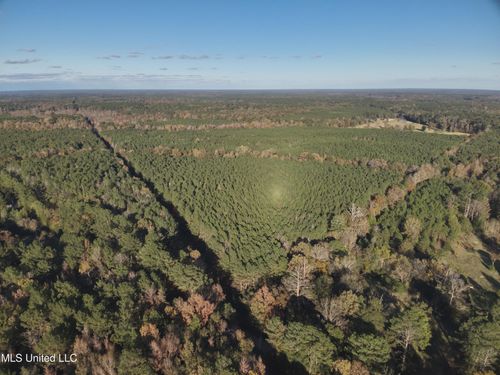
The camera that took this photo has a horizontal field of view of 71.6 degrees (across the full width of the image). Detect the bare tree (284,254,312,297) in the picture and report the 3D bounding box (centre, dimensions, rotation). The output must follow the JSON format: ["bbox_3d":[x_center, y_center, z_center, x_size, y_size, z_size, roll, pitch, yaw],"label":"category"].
[{"bbox_3d":[18.000,32.500,128.000,10.200,18.300,9.800,0,16,0],"label":"bare tree"}]

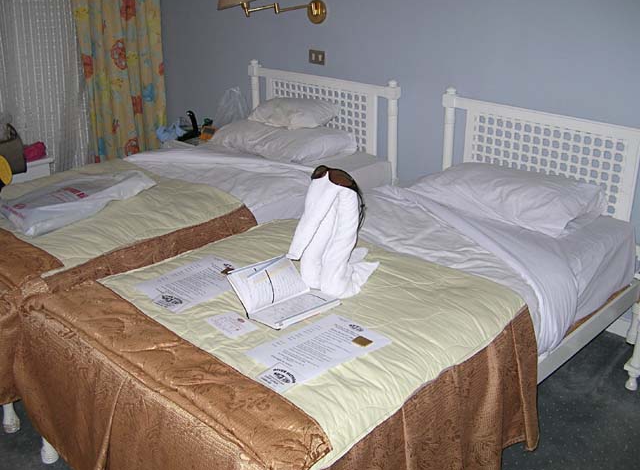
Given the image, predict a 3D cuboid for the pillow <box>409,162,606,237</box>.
[{"bbox_3d":[0.738,-0.196,2.708,0.360,0.145,0.750,-22,31,-39],"label":"pillow"}]

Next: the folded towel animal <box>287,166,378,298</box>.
[{"bbox_3d":[0.049,-0.026,1.985,0.170,0.395,0.340,18,30,38],"label":"folded towel animal"}]

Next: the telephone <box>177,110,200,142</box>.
[{"bbox_3d":[-0.809,-0.673,4.053,0.100,0.160,0.170,14,28,32],"label":"telephone"}]

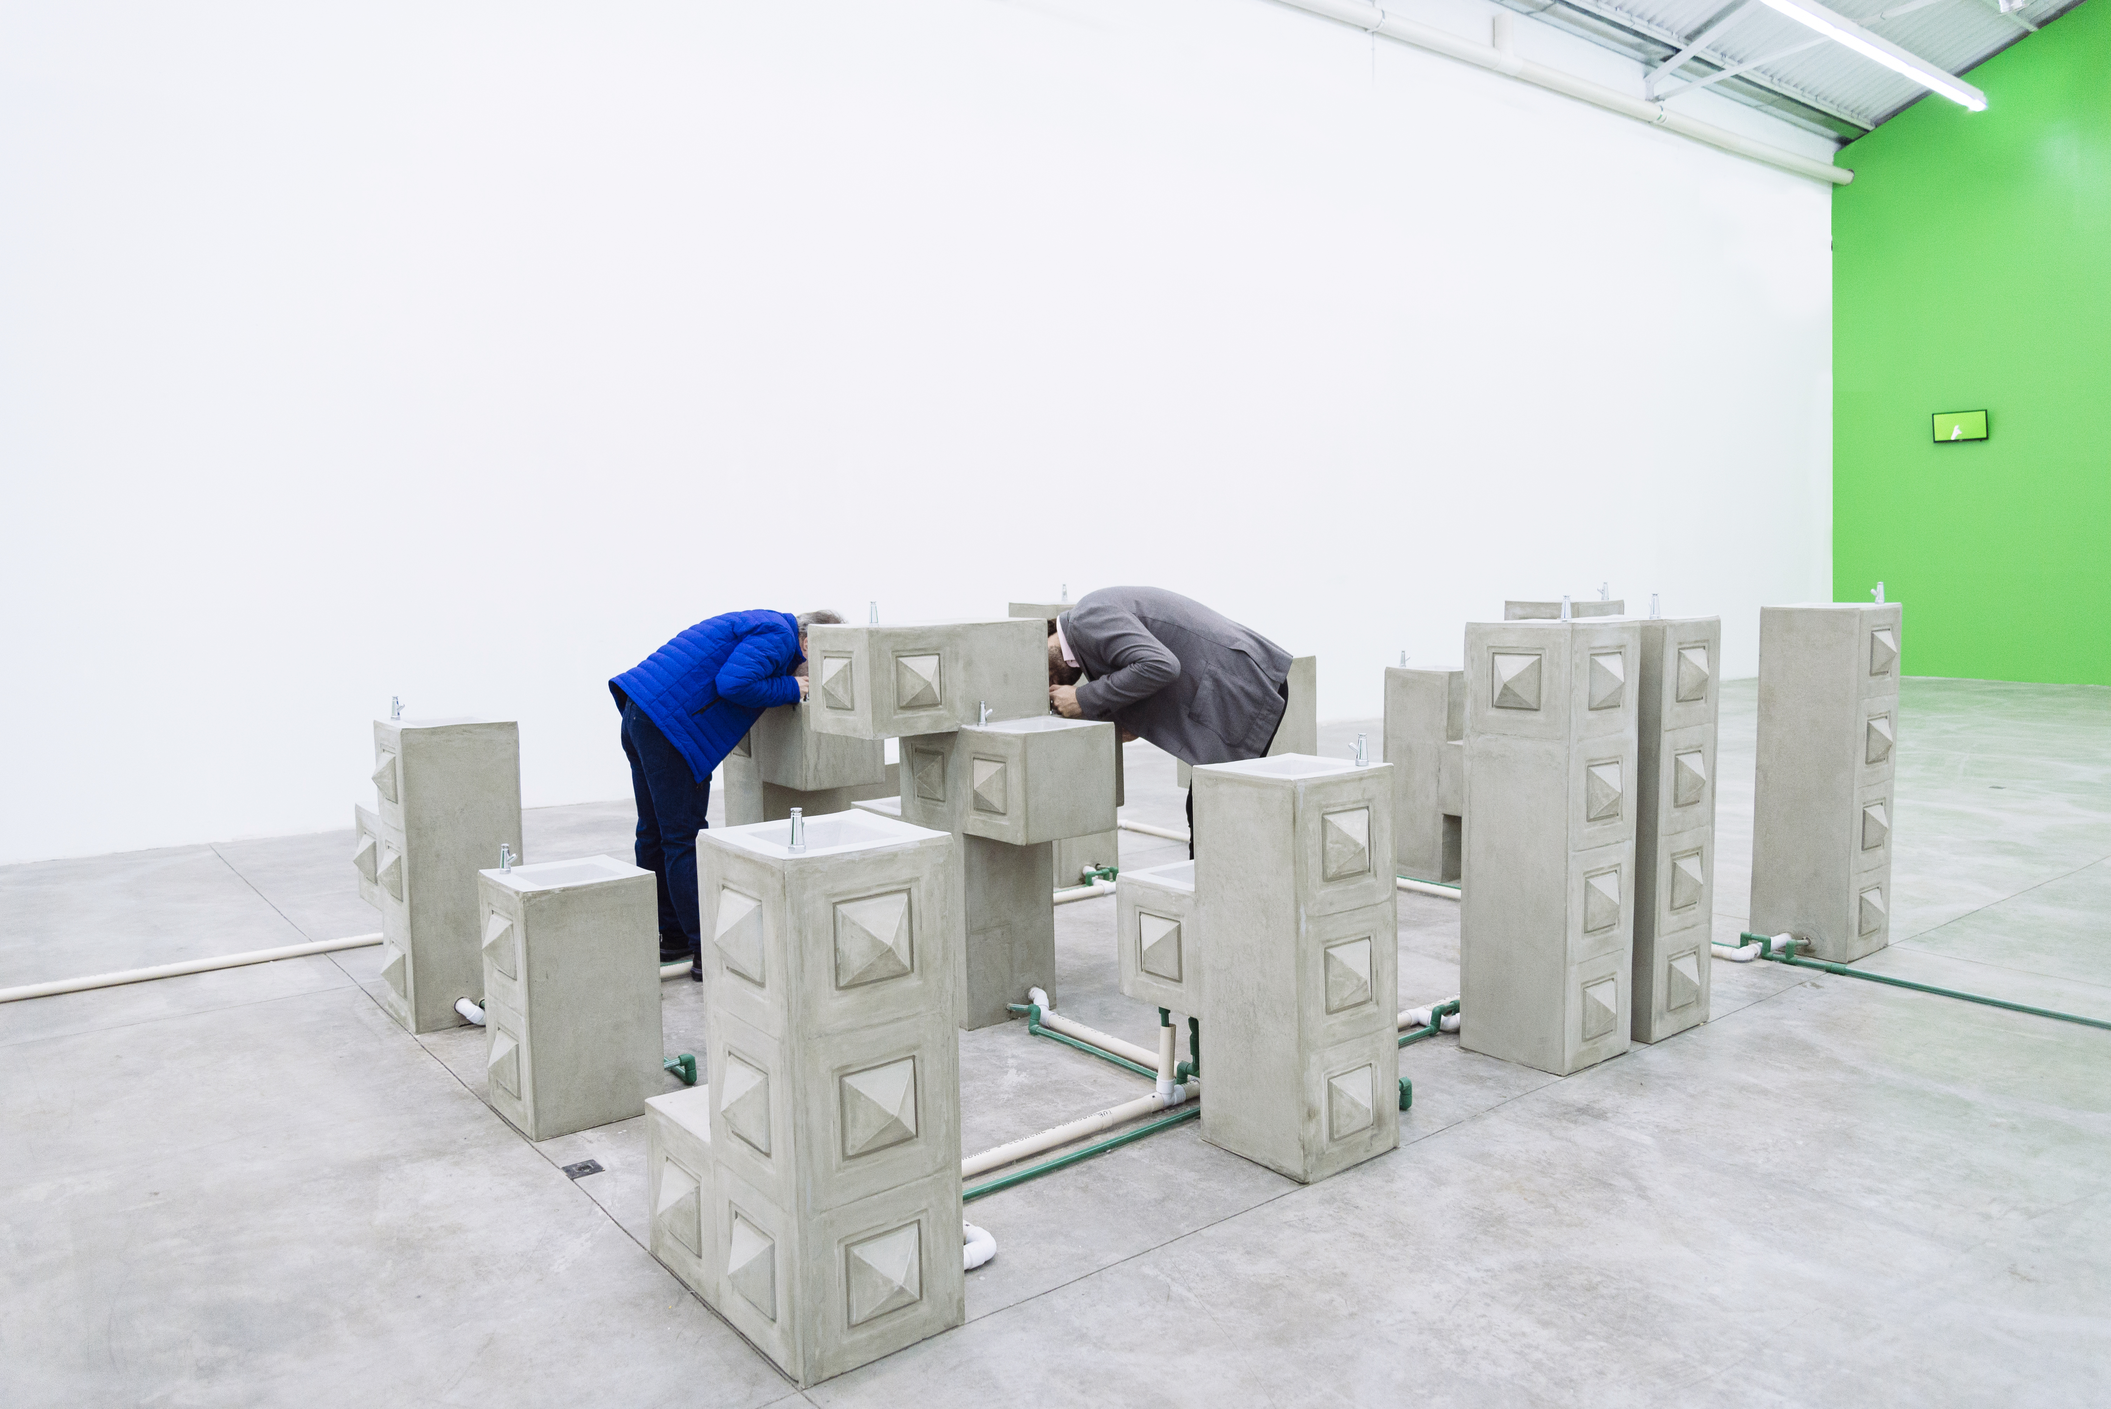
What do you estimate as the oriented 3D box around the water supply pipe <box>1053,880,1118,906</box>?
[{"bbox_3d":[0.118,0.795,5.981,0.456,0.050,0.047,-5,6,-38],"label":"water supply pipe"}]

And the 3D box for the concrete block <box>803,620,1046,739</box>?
[{"bbox_3d":[-0.388,-0.087,4.346,0.658,0.313,0.372,-4,6,-38],"label":"concrete block"}]

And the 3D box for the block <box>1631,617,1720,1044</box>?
[{"bbox_3d":[1.720,0.349,4.172,0.326,1.199,0.326,-5,6,-38],"label":"block"}]

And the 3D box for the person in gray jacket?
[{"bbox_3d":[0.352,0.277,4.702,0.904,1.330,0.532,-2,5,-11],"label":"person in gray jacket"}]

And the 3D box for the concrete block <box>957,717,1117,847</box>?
[{"bbox_3d":[-0.049,0.217,4.092,0.324,0.301,0.319,-5,6,-38],"label":"concrete block"}]

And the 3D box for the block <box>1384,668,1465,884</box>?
[{"bbox_3d":[1.730,0.301,6.369,0.326,0.911,0.326,-5,6,-38],"label":"block"}]

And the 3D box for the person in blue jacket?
[{"bbox_3d":[-1.168,0.292,5.124,0.878,1.290,0.505,-4,6,-38],"label":"person in blue jacket"}]

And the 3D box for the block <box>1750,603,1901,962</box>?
[{"bbox_3d":[2.717,0.259,4.967,0.330,1.204,0.327,-5,6,-38],"label":"block"}]

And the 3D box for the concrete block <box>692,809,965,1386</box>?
[{"bbox_3d":[-0.409,0.679,2.553,0.346,0.908,0.366,-4,6,-38],"label":"concrete block"}]

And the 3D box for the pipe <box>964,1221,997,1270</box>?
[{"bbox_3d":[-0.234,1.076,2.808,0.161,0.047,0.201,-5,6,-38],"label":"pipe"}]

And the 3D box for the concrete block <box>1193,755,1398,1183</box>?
[{"bbox_3d":[0.565,0.593,3.305,0.325,0.903,0.323,-5,6,-38],"label":"concrete block"}]

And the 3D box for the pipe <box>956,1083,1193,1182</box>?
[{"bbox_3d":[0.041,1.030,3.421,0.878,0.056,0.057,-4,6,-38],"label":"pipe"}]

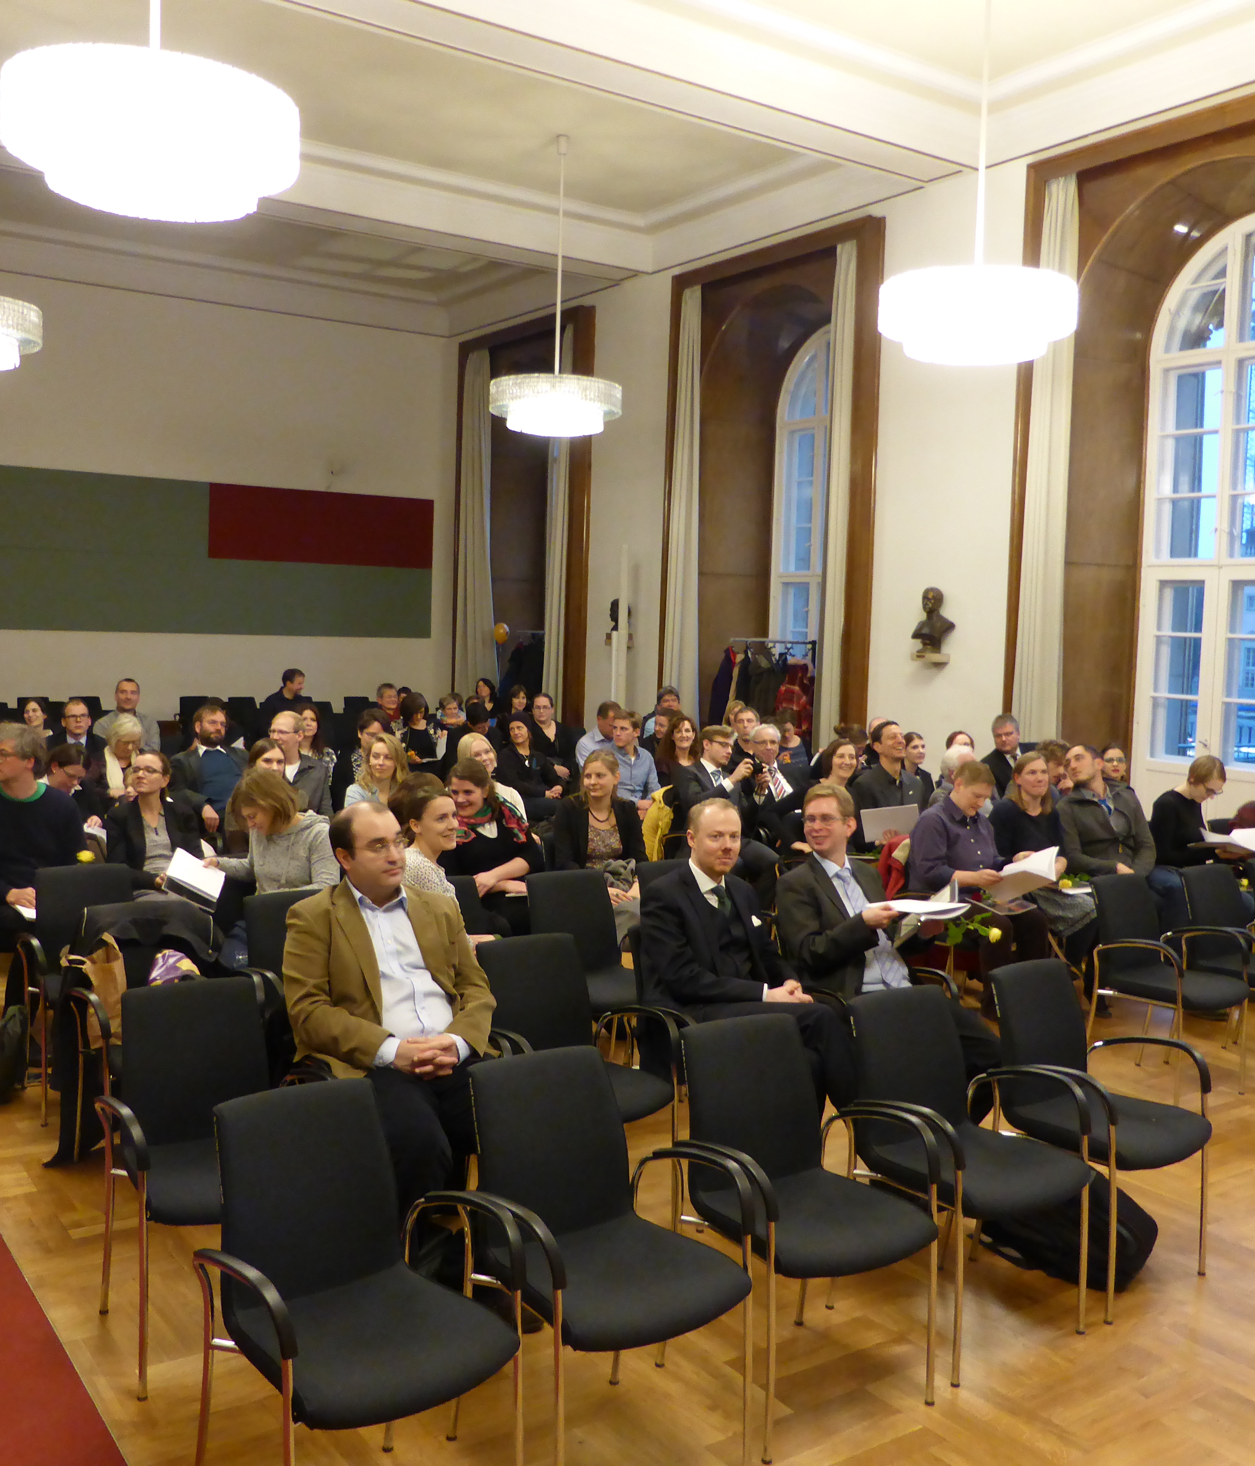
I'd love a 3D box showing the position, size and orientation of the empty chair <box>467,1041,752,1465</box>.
[{"bbox_3d":[-0.079,1.196,3.143,0.540,0.865,0.560,-1,5,-33],"label":"empty chair"}]

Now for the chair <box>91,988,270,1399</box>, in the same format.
[{"bbox_3d":[-1.051,1.150,3.692,0.530,0.885,0.560,-1,5,-31],"label":"chair"}]

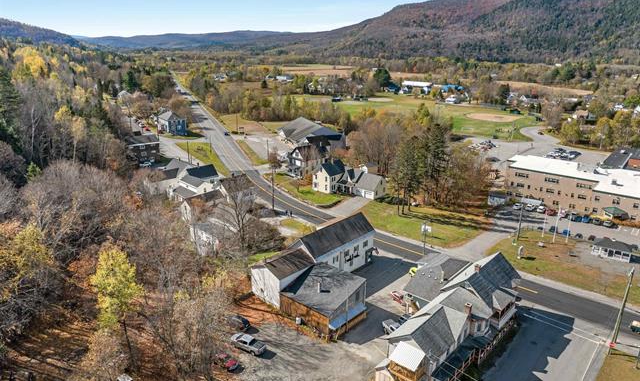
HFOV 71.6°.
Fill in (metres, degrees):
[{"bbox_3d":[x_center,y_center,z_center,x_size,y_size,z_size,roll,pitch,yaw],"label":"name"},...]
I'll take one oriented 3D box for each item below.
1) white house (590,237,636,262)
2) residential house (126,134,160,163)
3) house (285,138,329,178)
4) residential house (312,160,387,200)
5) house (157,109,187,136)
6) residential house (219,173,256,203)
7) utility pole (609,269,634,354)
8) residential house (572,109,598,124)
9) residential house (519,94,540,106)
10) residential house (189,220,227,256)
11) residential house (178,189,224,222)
[{"bbox_3d":[68.508,13.387,103.649,8.120,3.560,4.650,13,22,36],"label":"white house"},{"bbox_3d":[-75.537,-17.705,188.170,12.870,10.490,11.380,-10,20,-27],"label":"residential house"},{"bbox_3d":[-4.257,-11.563,168.618,13.370,10.890,10.390,-11,21,-30],"label":"house"},{"bbox_3d":[10.098,-3.798,148.552,21.780,8.510,11.380,10,21,29],"label":"residential house"},{"bbox_3d":[-83.853,-39.042,254.832,10.890,9.900,12.870,-12,22,-33],"label":"house"},{"bbox_3d":[-26.326,0.243,137.660,8.200,8.900,10.600,14,23,36],"label":"residential house"},{"bbox_3d":[48.757,18.719,71.205,0.490,13.460,0.690,14,23,37],"label":"utility pole"},{"bbox_3d":[171.547,-48.036,285.826,14.000,7.300,9.400,12,22,32],"label":"residential house"},{"bbox_3d":[170.772,-72.464,357.763,16.000,8.400,10.000,16,24,39],"label":"residential house"},{"bbox_3d":[-24.136,11.318,106.476,10.300,7.500,7.700,16,24,40],"label":"residential house"},{"bbox_3d":[-34.116,4.001,130.296,4.900,6.400,12.500,14,23,36],"label":"residential house"}]

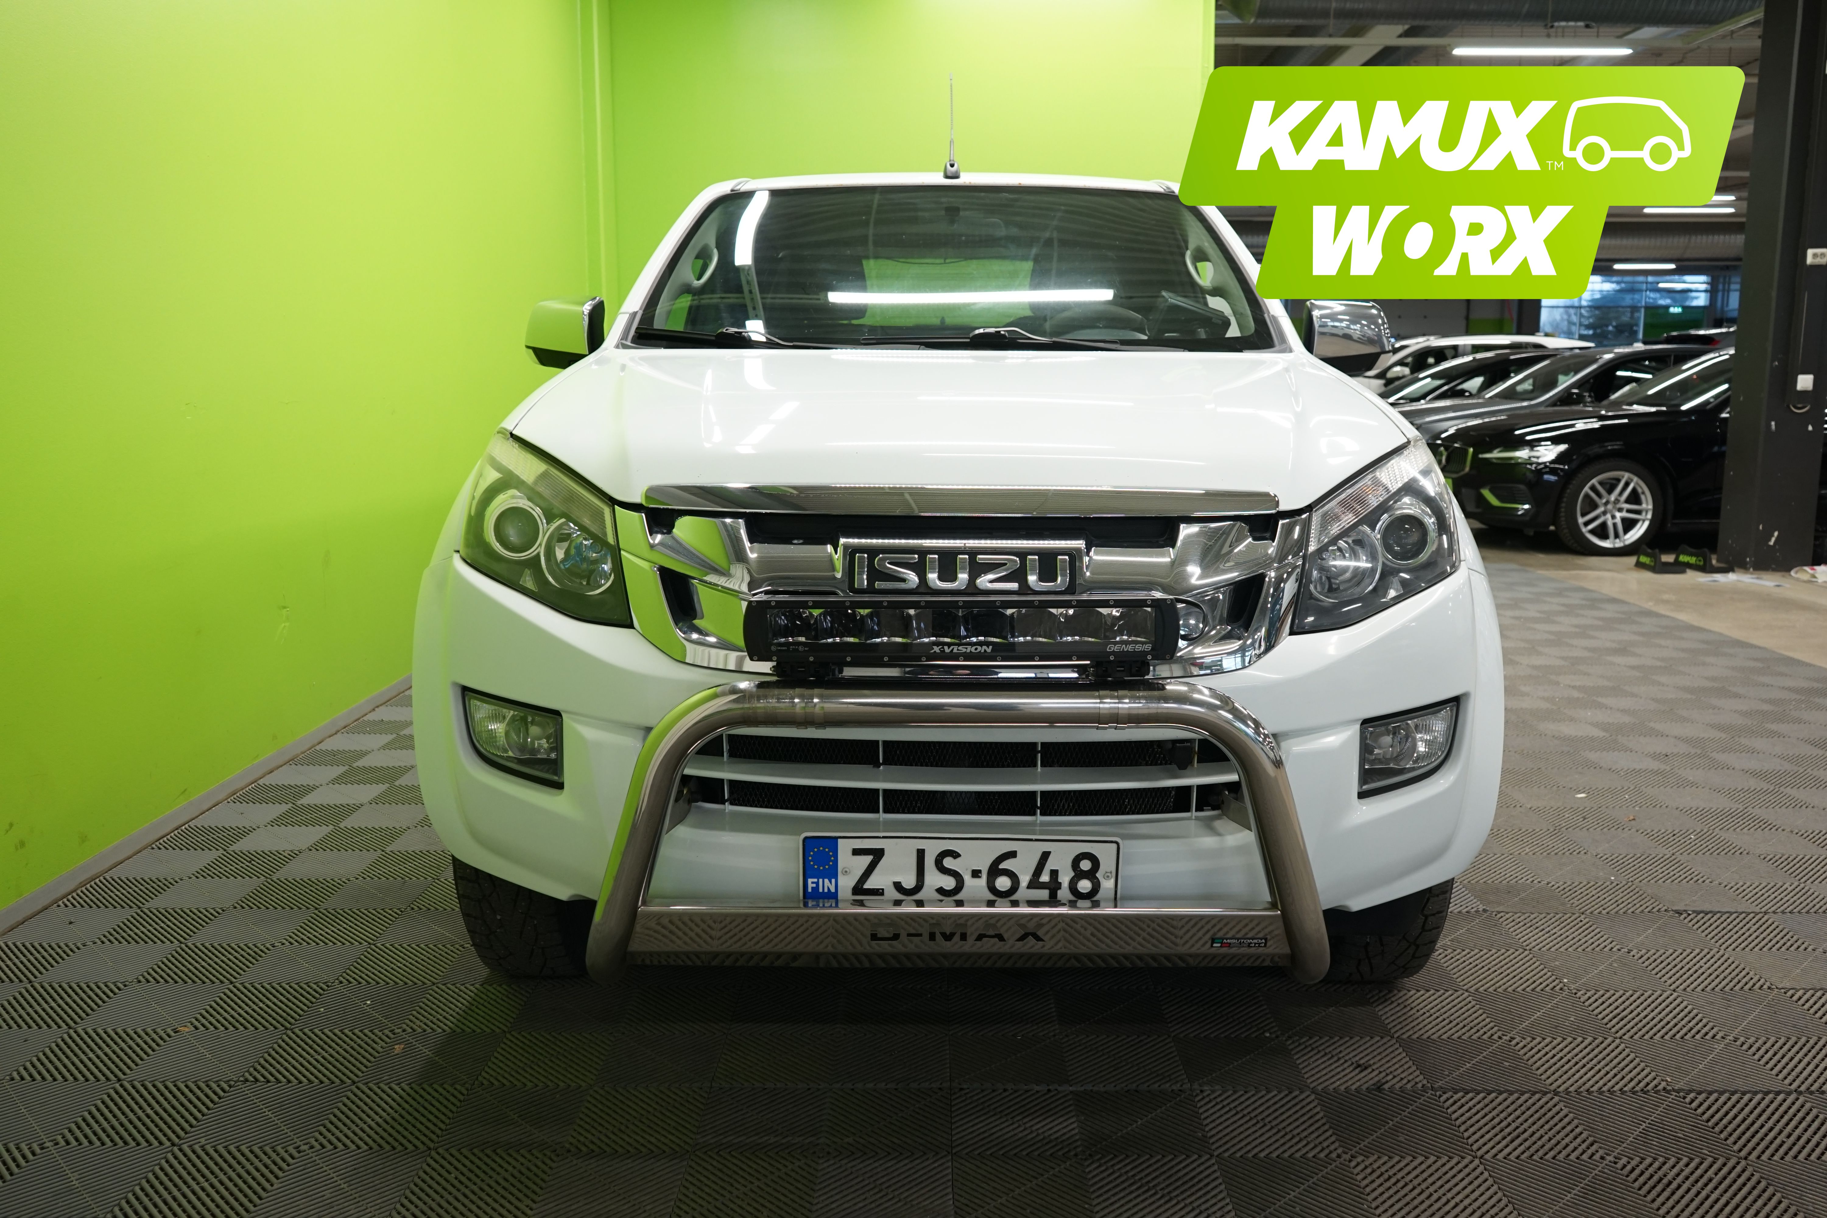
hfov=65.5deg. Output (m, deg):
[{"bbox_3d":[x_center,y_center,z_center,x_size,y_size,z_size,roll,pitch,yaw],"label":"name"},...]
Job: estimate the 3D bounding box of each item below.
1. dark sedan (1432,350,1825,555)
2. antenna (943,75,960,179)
[{"bbox_3d":[6.253,-1.217,10.426,4.760,1.430,1.850,0,9,-1],"label":"dark sedan"},{"bbox_3d":[0.108,-1.364,4.016,0.050,0.295,0.110,0,9,1],"label":"antenna"}]

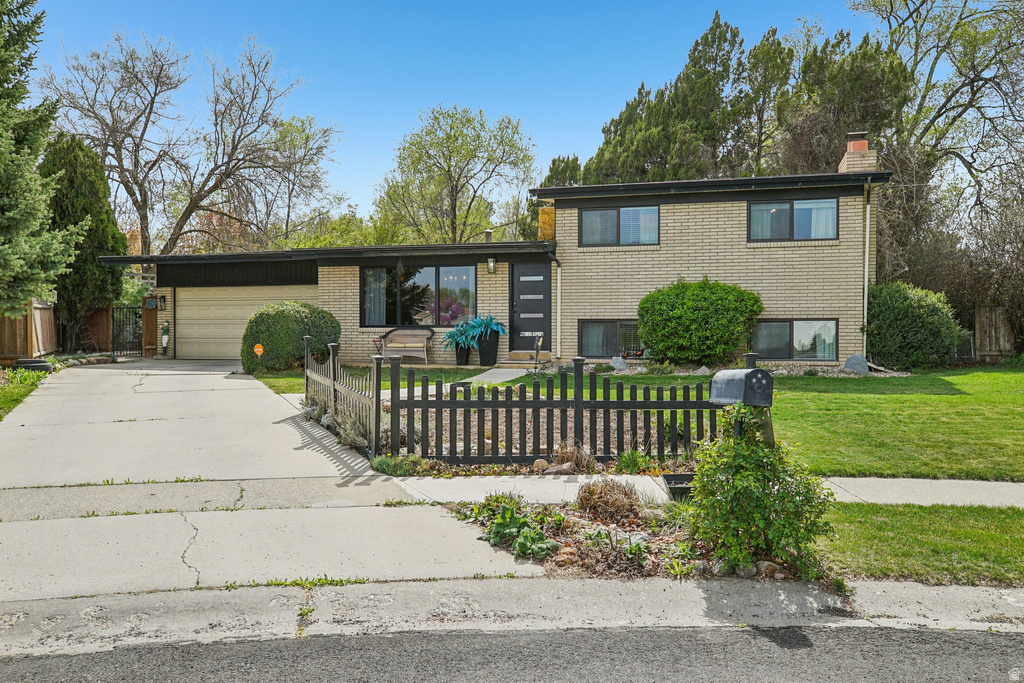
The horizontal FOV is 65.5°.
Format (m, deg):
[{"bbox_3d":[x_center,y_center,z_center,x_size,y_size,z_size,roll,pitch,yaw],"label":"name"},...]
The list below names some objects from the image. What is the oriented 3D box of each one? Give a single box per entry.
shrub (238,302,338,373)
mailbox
[{"bbox_3d":[-4.867,-0.066,17.500,2.080,1.550,1.900,0,1,16],"label":"shrub"},{"bbox_3d":[1.556,0.302,5.380,0.195,0.240,0.510,3,1,-9],"label":"mailbox"}]

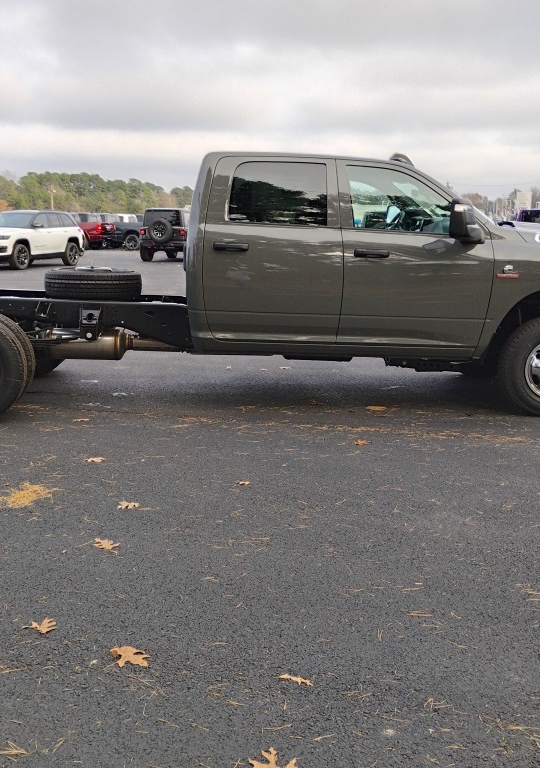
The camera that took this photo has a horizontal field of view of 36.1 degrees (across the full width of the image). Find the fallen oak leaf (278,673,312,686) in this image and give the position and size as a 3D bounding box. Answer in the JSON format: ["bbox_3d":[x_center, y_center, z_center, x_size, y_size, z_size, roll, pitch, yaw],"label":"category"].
[{"bbox_3d":[0.082,0.950,2.657,0.117,0.025,0.045,6,12,26],"label":"fallen oak leaf"}]

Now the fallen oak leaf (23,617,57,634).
[{"bbox_3d":[-0.834,0.876,2.998,0.120,0.022,0.100,-2,11,-11],"label":"fallen oak leaf"}]

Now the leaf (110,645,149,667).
[{"bbox_3d":[-0.474,0.918,2.795,0.135,0.025,0.105,-1,11,-6],"label":"leaf"}]

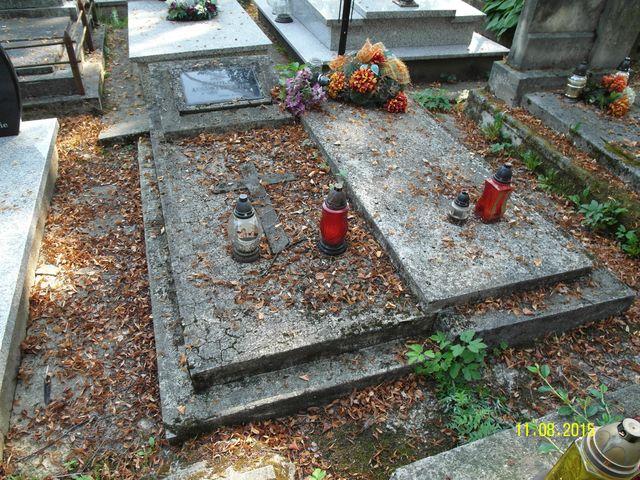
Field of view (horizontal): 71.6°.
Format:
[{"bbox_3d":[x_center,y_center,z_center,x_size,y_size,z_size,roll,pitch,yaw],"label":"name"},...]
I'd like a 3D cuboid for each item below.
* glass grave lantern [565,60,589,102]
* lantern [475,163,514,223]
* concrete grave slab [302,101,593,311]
[{"bbox_3d":[1.542,-0.941,2.630,0.110,0.220,0.110,-10,44,-16],"label":"glass grave lantern"},{"bbox_3d":[0.770,-0.207,1.935,0.091,0.240,0.091,-10,44,-16],"label":"lantern"},{"bbox_3d":[0.474,-0.357,2.298,0.768,0.056,1.692,-10,44,-16],"label":"concrete grave slab"}]

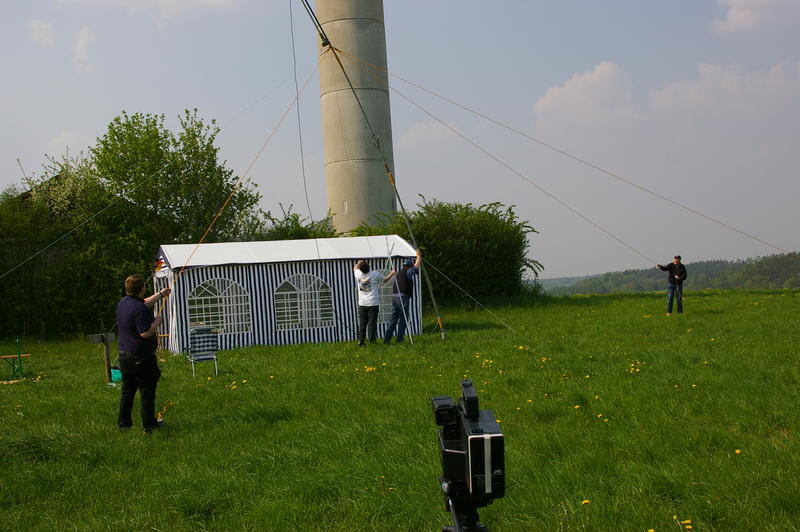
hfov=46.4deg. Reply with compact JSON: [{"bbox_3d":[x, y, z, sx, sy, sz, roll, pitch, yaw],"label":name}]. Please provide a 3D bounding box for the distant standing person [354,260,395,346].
[{"bbox_3d":[-0.569,0.816,20.400,0.830,1.840,0.520,-3,0,7],"label":"distant standing person"}]

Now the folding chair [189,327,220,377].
[{"bbox_3d":[-3.273,1.452,15.650,0.520,0.850,0.570,-3,0,-19],"label":"folding chair"}]

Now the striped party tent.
[{"bbox_3d":[-2.824,0.611,23.306,6.060,2.520,2.980,-3,0,-22],"label":"striped party tent"}]

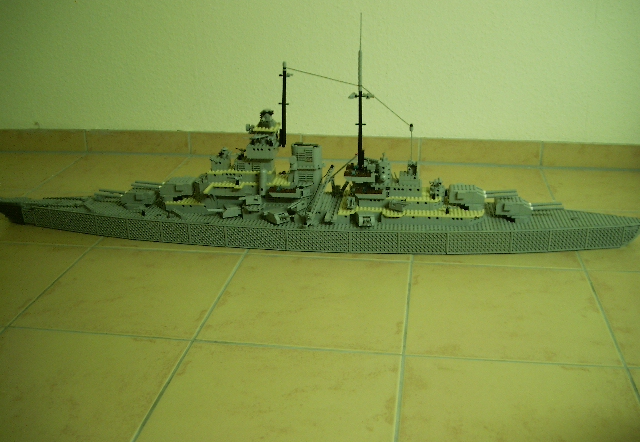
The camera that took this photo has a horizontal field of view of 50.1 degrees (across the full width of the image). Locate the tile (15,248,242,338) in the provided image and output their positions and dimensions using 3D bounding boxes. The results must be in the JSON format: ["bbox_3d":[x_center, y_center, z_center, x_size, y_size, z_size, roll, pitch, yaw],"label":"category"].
[{"bbox_3d":[-0.337,0.126,1.271,0.328,0.009,0.328,2,22,8],"label":"tile"}]

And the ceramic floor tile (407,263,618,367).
[{"bbox_3d":[0.312,0.152,1.174,0.328,0.009,0.328,2,22,8],"label":"ceramic floor tile"}]

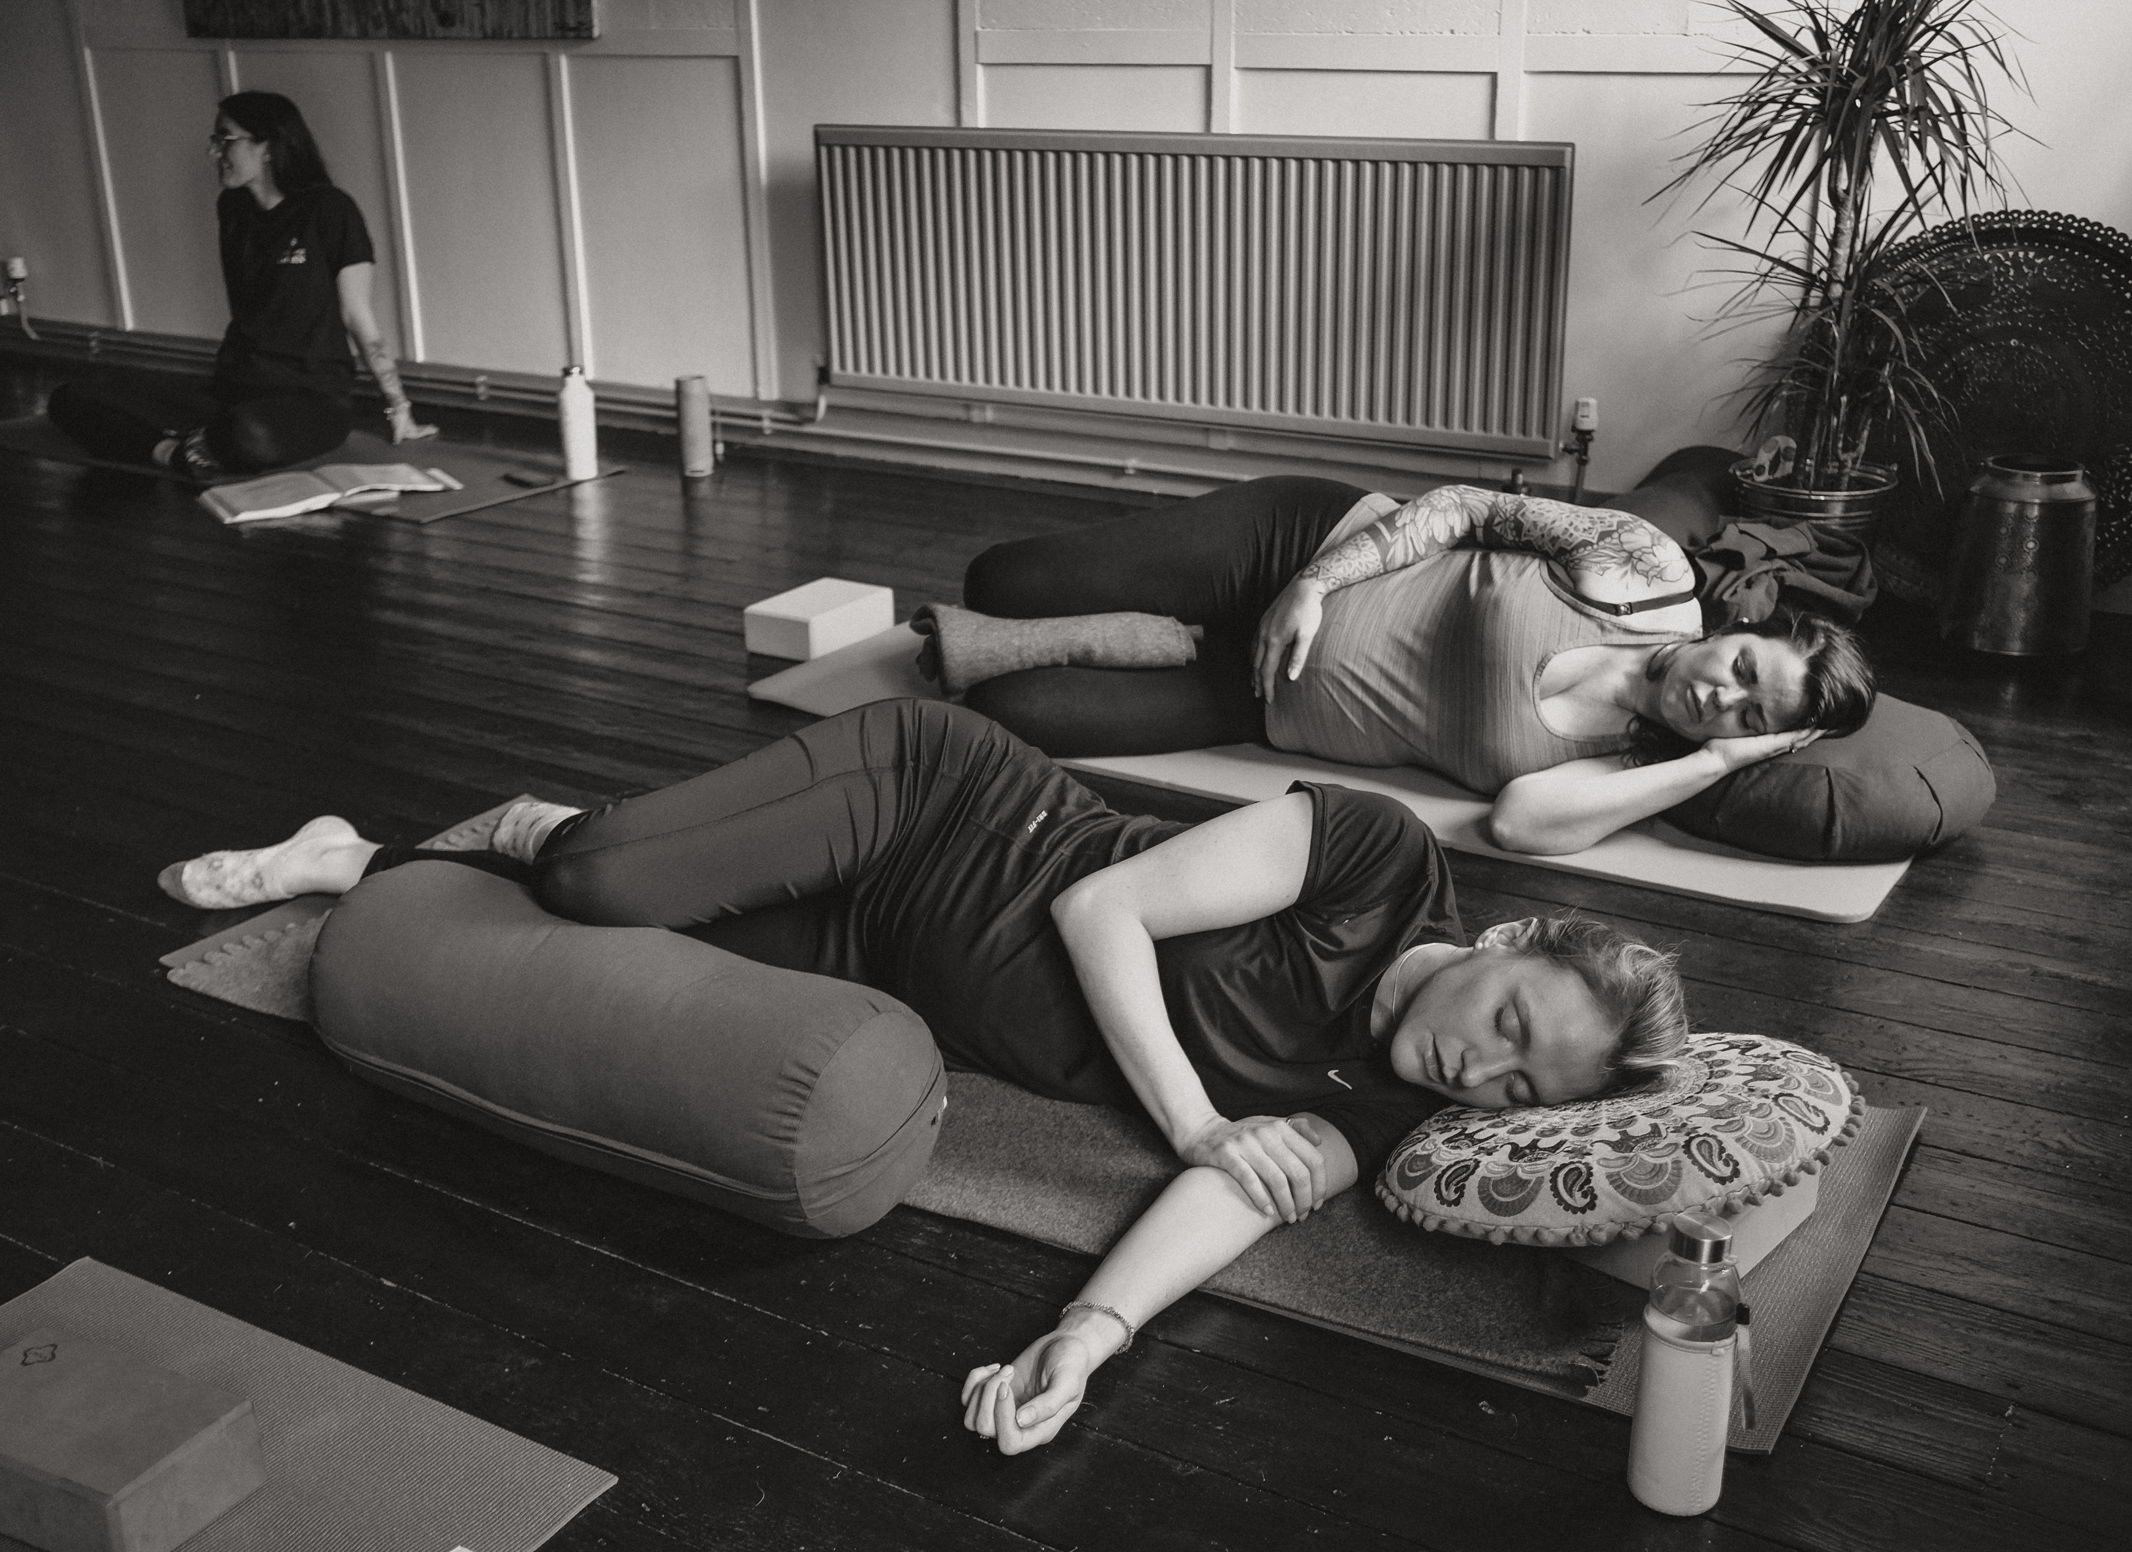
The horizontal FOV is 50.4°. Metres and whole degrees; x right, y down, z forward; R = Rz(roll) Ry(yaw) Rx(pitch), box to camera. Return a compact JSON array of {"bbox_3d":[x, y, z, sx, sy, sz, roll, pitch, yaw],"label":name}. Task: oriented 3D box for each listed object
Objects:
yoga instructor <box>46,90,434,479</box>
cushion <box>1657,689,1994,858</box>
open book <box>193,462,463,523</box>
[{"bbox_3d":[-1.933,-1.158,5.241,0.900,0.810,0.660,10,23,28],"label":"yoga instructor"},{"bbox_3d":[0.950,-0.007,2.849,0.410,0.155,0.410,11,24,31],"label":"cushion"},{"bbox_3d":[-1.606,-0.624,4.869,0.500,0.050,0.260,-16,25,-34],"label":"open book"}]

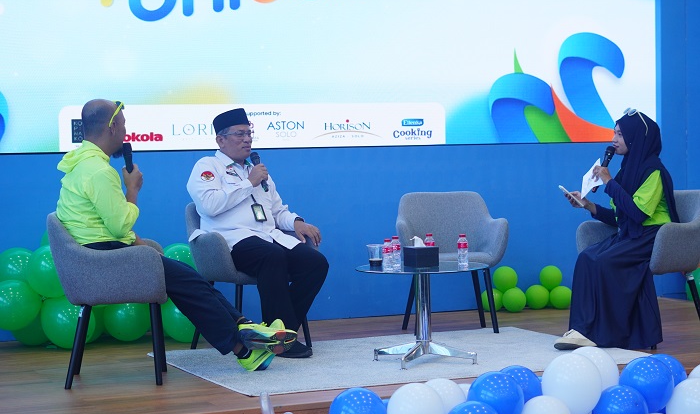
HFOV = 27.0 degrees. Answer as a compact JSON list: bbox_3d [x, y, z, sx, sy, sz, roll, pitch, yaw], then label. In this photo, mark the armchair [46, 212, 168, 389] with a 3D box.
[{"bbox_3d":[-1.099,0.407,6.736,0.580,0.785,0.620,-1,2,-5],"label":"armchair"}]

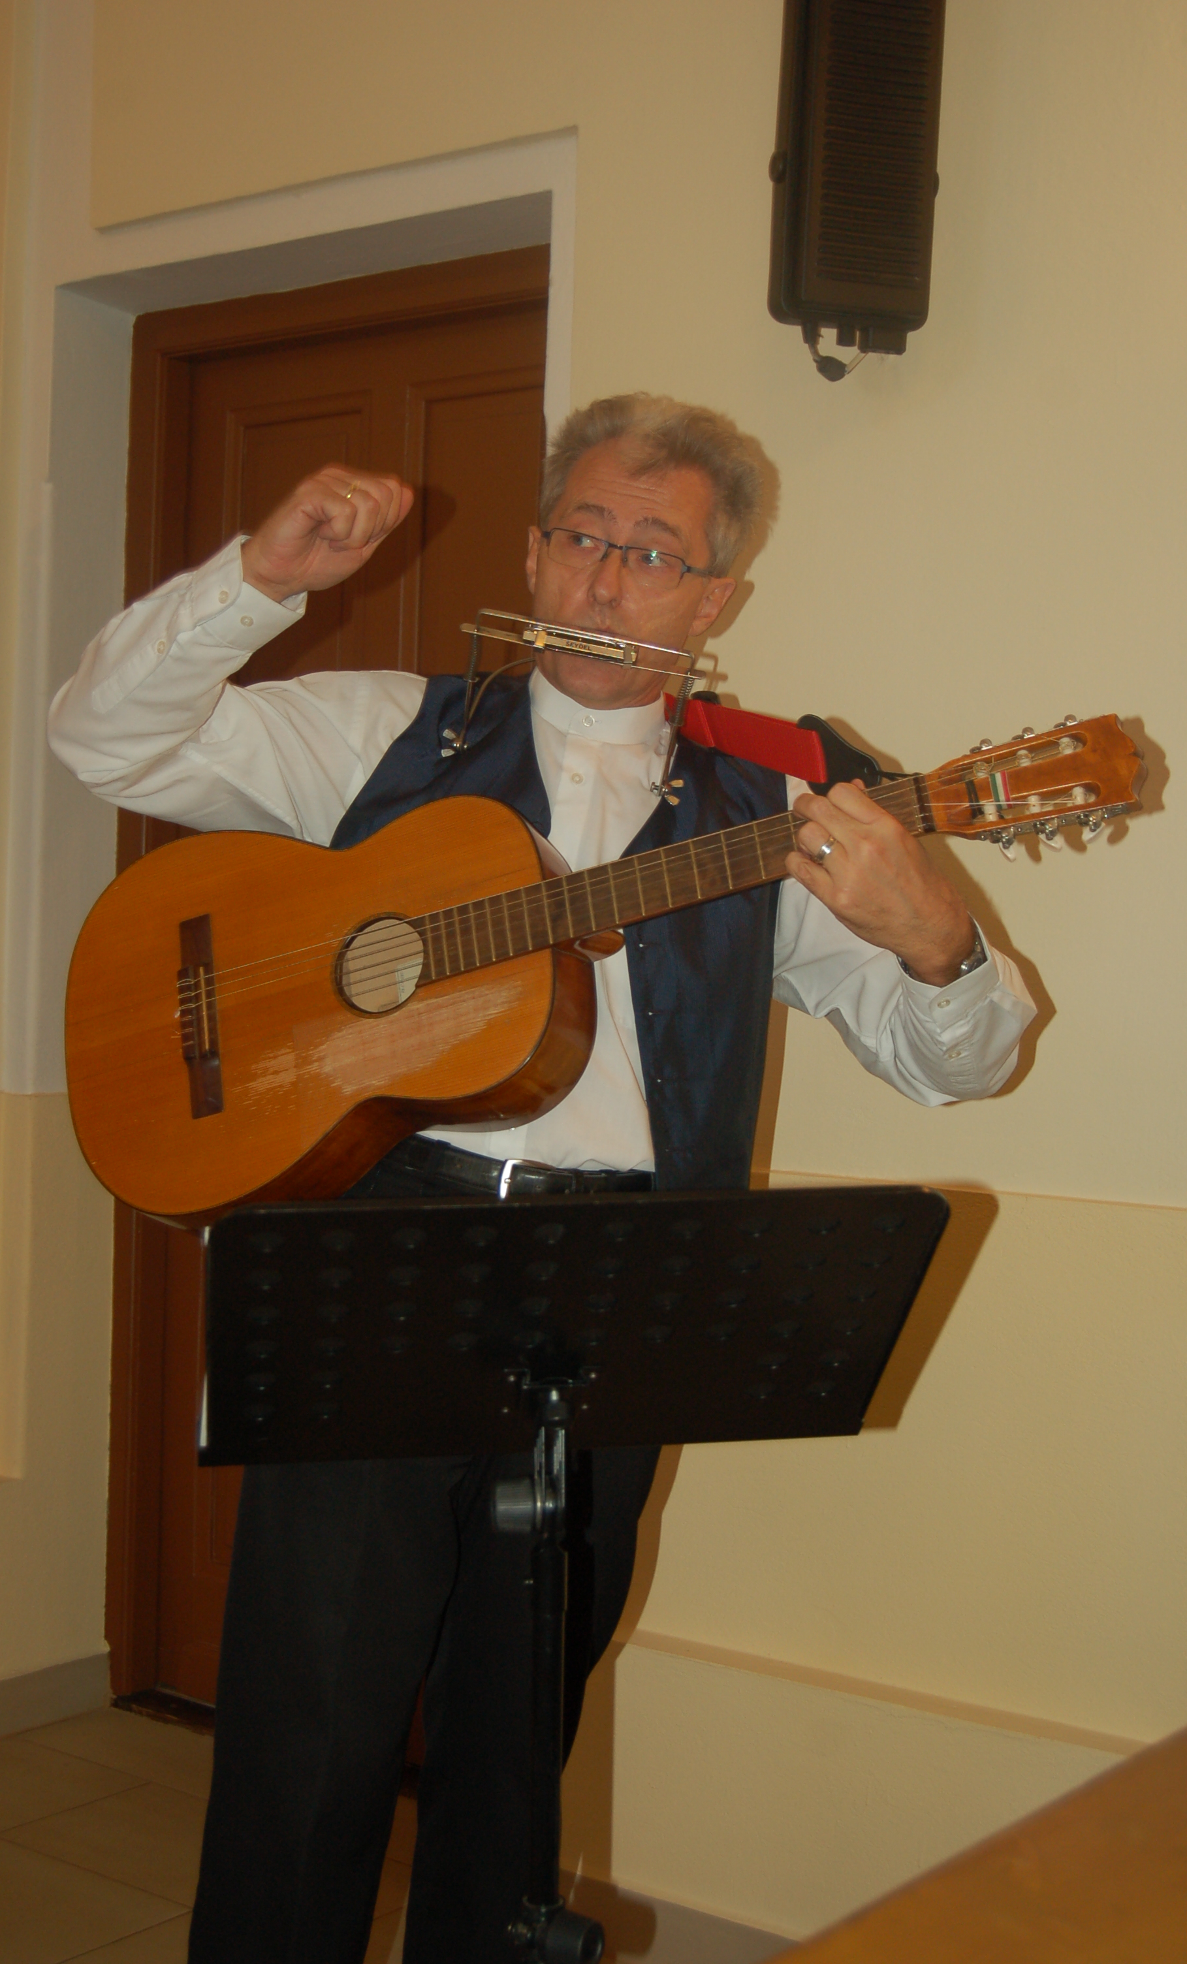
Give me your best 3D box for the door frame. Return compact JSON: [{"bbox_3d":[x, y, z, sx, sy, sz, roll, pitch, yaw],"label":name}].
[{"bbox_3d":[-0.324,0.063,3.744,0.985,2.211,0.100,2,1,36],"label":"door frame"}]

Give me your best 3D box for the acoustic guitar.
[{"bbox_3d":[-0.008,-0.043,2.156,0.980,0.370,0.112,-16,-28,16],"label":"acoustic guitar"}]

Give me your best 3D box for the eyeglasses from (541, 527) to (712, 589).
[{"bbox_3d":[0.030,-0.386,2.330,0.140,0.041,0.142,15,9,7],"label":"eyeglasses"}]

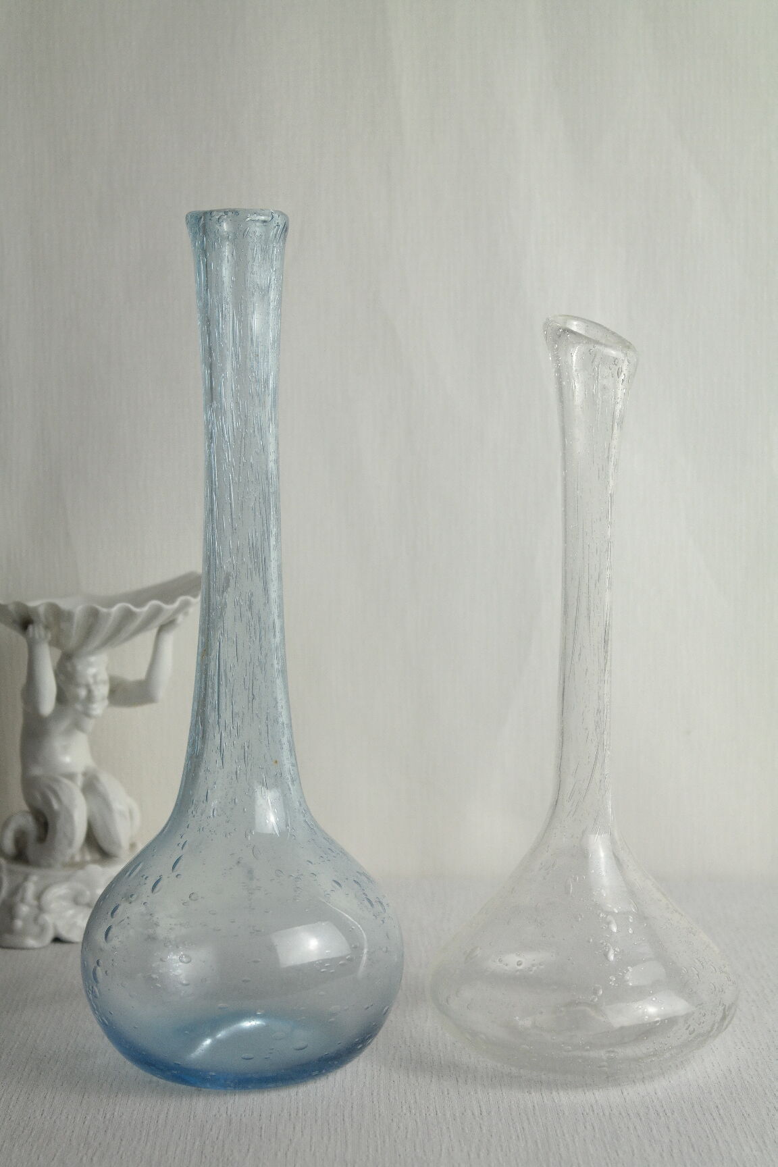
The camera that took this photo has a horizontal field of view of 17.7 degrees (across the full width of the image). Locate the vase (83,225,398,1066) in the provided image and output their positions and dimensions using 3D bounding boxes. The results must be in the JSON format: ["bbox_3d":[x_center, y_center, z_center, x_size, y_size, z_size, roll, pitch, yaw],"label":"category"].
[{"bbox_3d":[-0.063,0.028,1.065,0.140,0.370,0.140,0,7,0],"label":"vase"}]

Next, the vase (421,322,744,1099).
[{"bbox_3d":[0.085,0.049,1.082,0.136,0.326,0.136,0,7,0],"label":"vase"}]

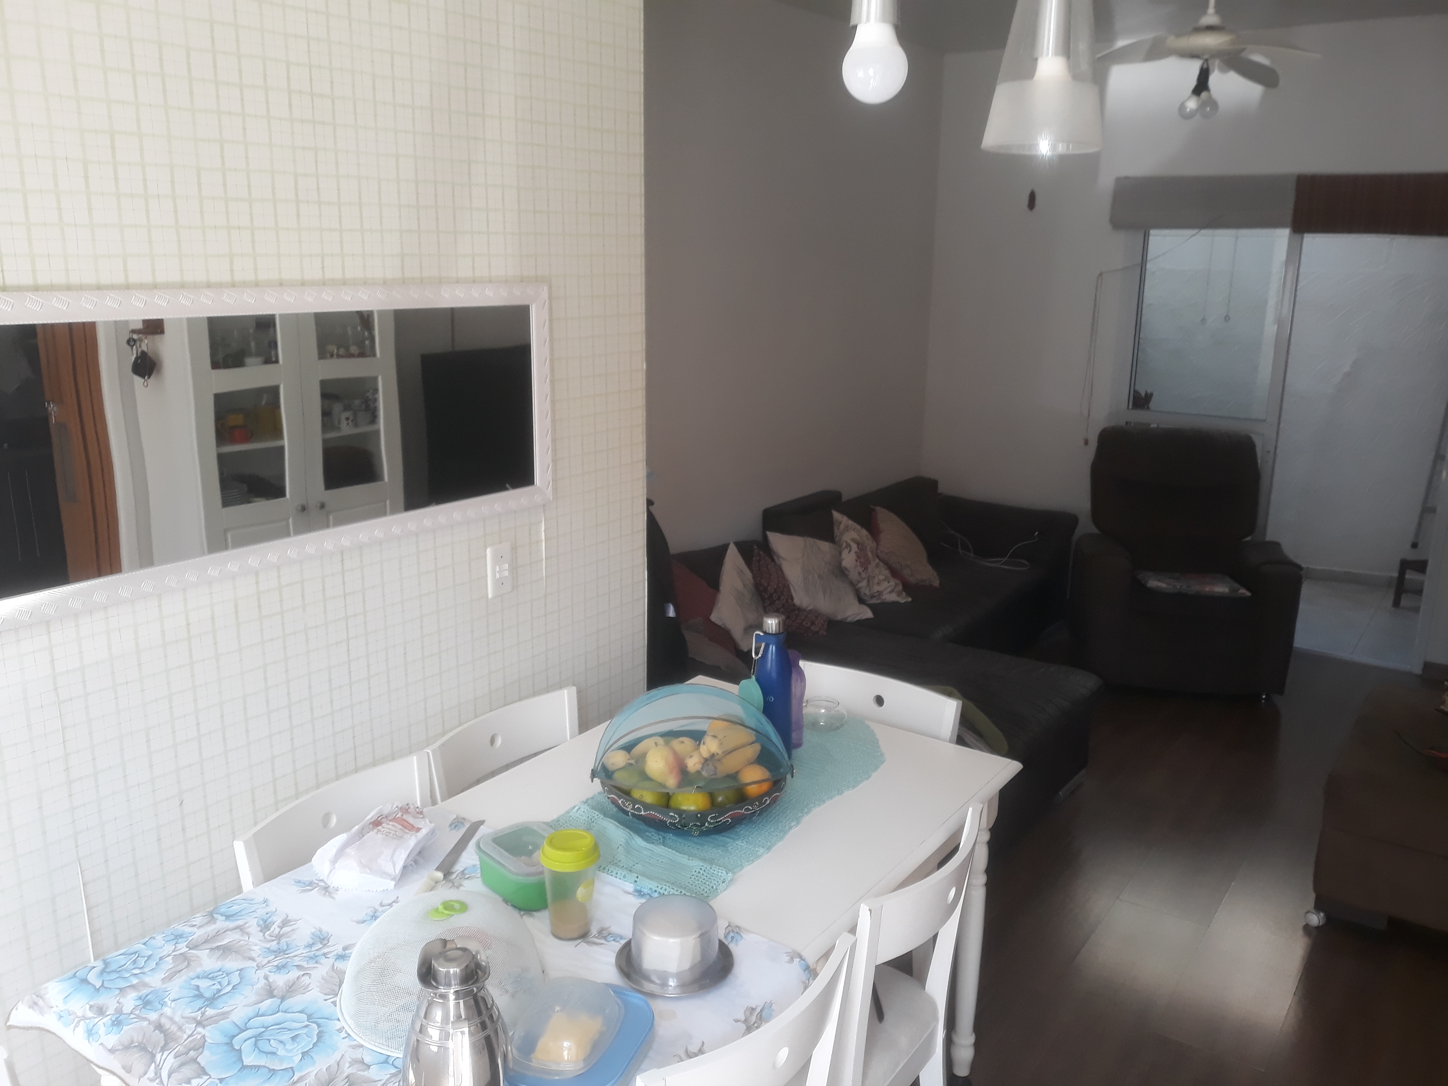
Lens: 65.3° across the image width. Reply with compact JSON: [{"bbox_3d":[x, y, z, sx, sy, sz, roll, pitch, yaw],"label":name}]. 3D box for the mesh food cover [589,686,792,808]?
[{"bbox_3d":[-0.053,0.361,2.122,0.375,0.165,0.300,0,14,-5],"label":"mesh food cover"}]

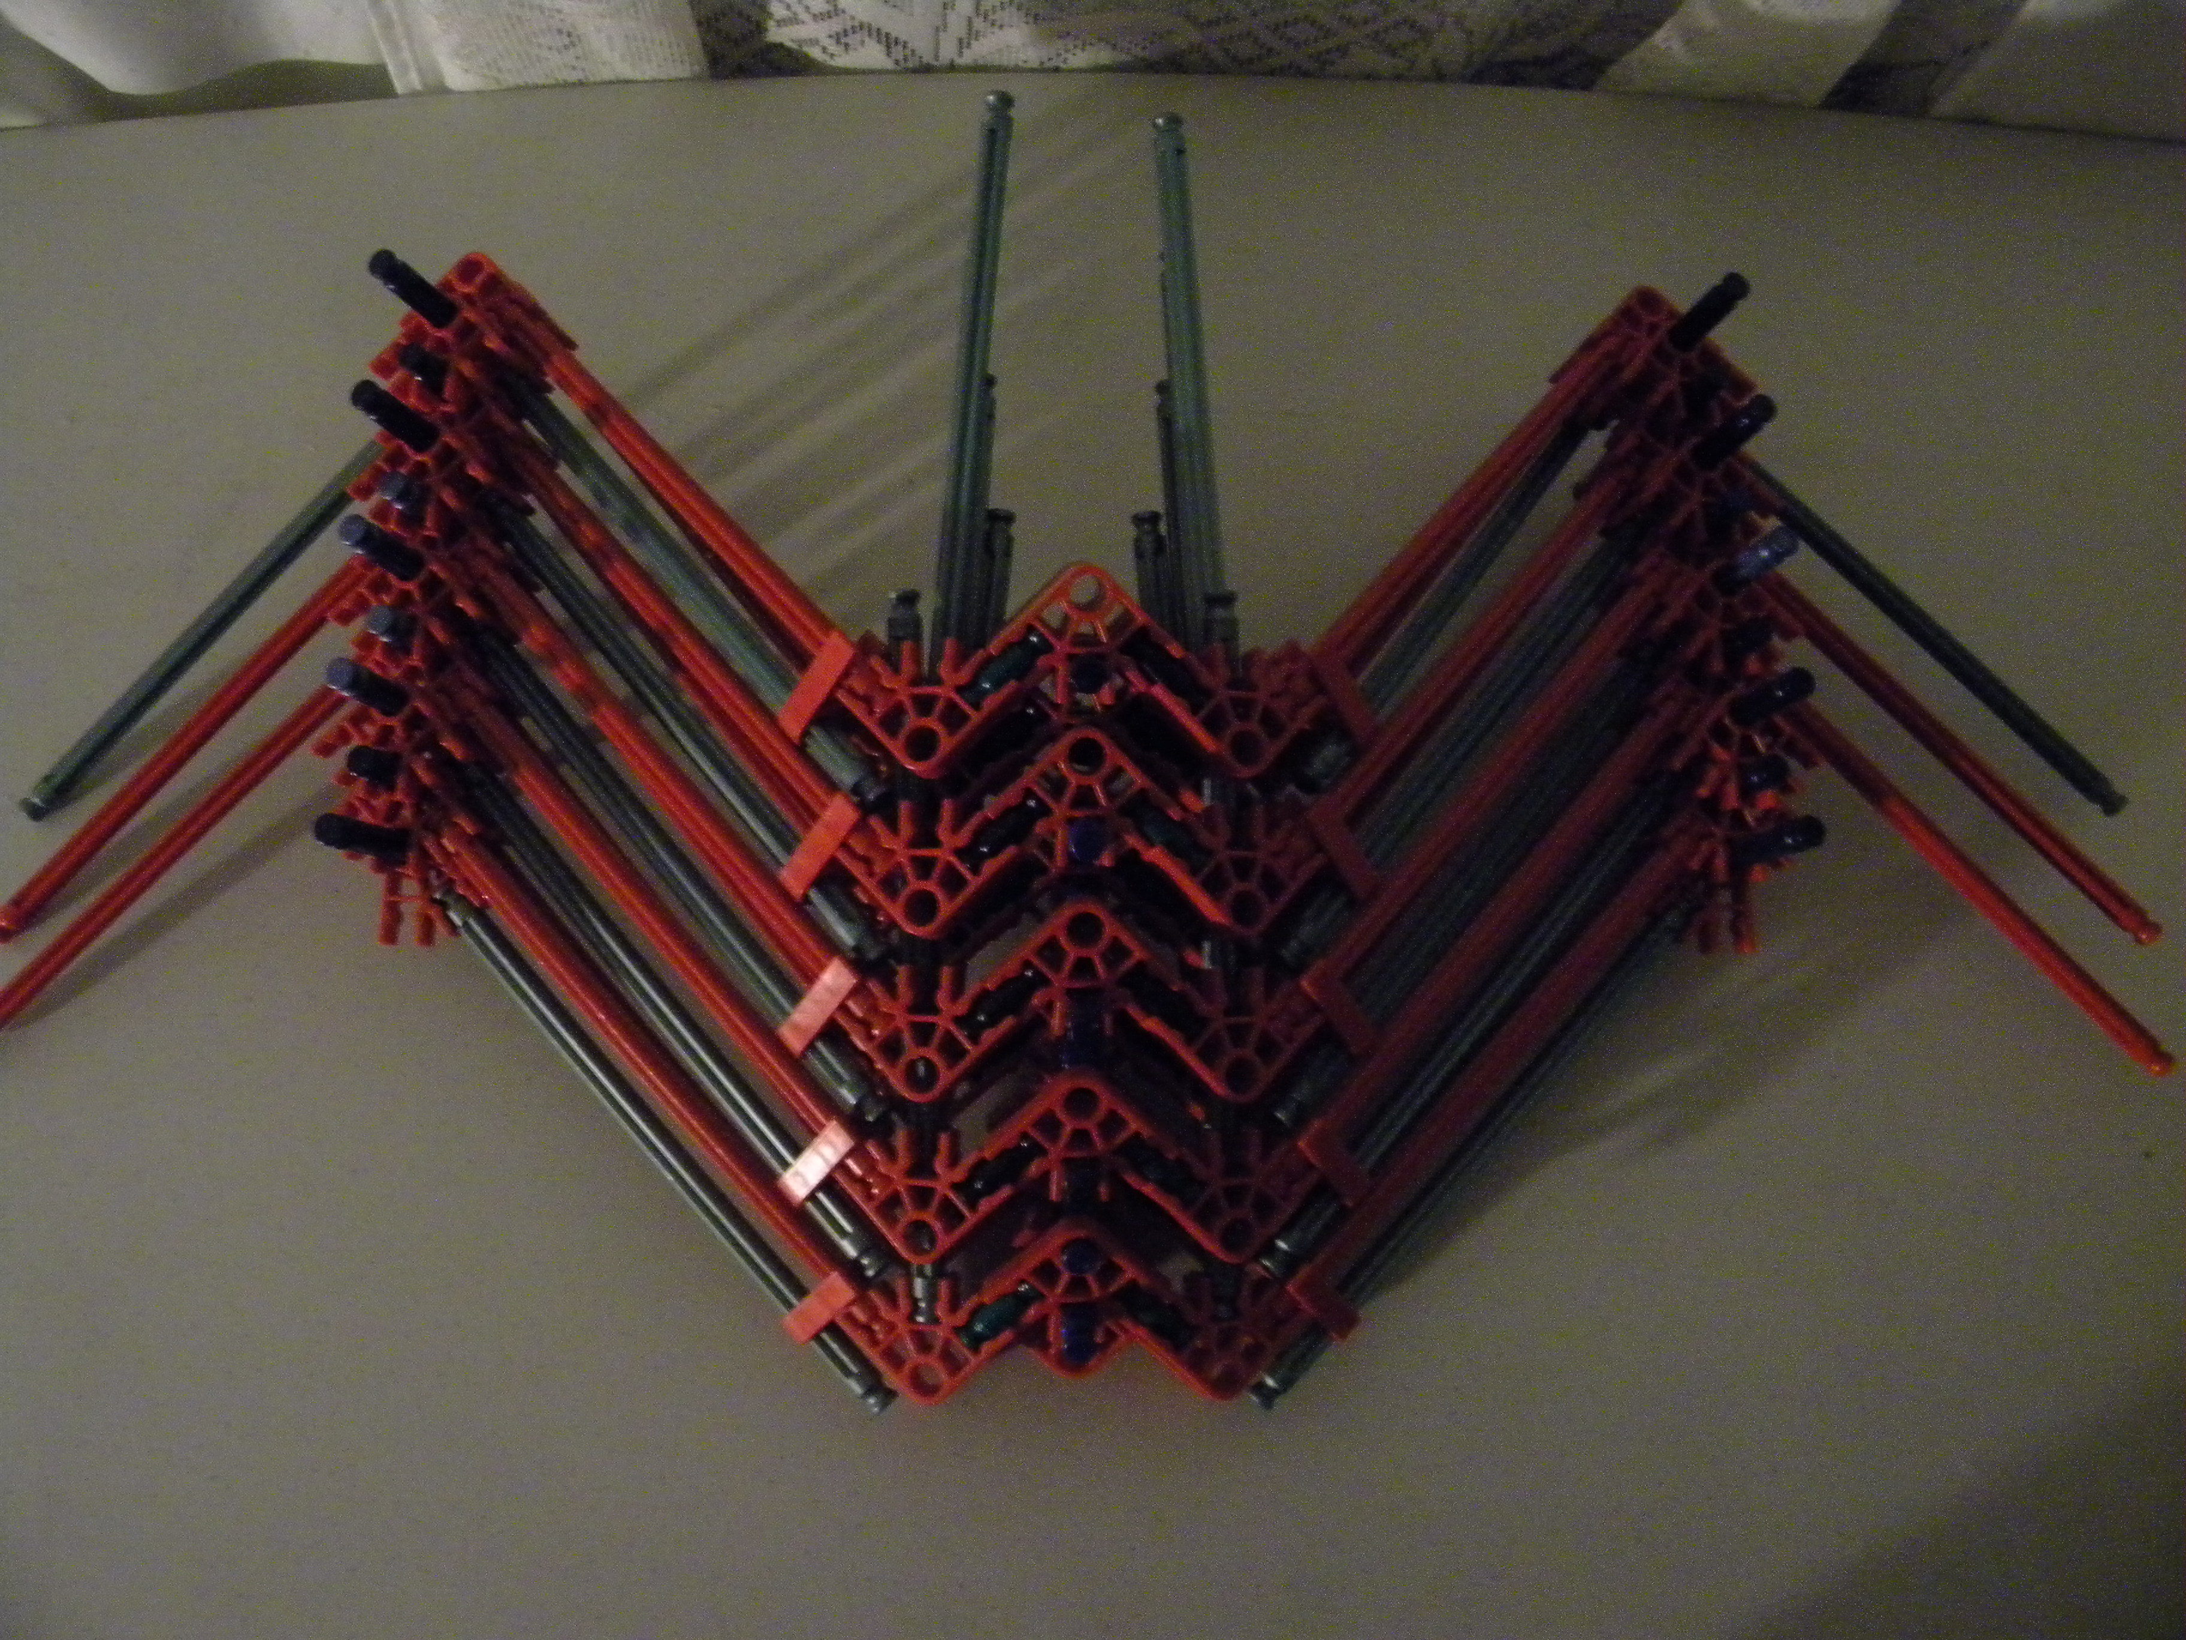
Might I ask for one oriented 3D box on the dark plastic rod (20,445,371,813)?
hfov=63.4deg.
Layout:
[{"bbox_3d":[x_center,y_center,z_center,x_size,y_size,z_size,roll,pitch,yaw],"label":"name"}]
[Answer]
[{"bbox_3d":[-0.181,-0.048,0.374,0.129,0.006,0.006,-45,78,2],"label":"dark plastic rod"}]

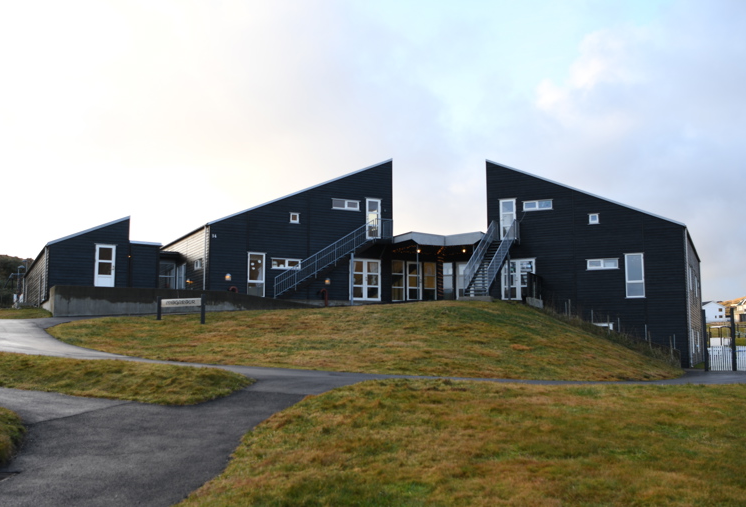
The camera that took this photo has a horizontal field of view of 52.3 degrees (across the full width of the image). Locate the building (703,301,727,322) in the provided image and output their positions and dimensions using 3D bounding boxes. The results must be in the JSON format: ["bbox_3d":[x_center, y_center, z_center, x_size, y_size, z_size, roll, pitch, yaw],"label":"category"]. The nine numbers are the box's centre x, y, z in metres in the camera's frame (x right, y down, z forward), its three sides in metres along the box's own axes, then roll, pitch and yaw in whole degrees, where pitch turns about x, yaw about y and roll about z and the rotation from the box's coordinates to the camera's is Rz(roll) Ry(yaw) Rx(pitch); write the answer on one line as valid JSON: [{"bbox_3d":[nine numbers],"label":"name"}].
[{"bbox_3d":[116.430,20.760,266.960,9.960,7.050,11.000,1,-7,-7],"label":"building"}]

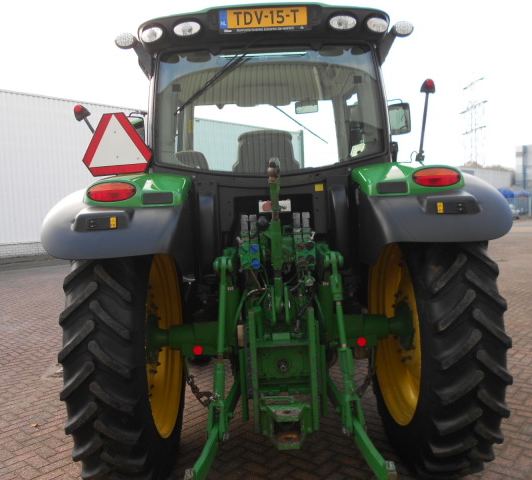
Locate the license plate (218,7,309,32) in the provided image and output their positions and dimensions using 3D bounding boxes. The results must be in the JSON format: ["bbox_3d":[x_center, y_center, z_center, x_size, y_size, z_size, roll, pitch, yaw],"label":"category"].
[{"bbox_3d":[-0.015,-1.306,2.845,0.525,0.123,0.020,-2,4,-1],"label":"license plate"}]

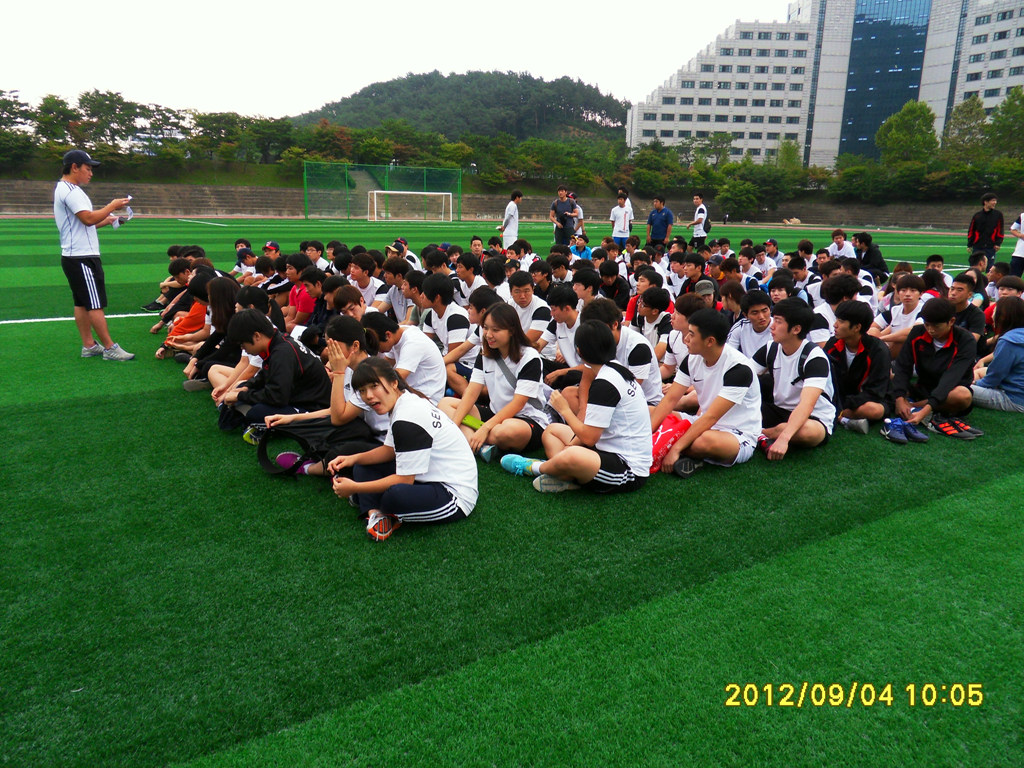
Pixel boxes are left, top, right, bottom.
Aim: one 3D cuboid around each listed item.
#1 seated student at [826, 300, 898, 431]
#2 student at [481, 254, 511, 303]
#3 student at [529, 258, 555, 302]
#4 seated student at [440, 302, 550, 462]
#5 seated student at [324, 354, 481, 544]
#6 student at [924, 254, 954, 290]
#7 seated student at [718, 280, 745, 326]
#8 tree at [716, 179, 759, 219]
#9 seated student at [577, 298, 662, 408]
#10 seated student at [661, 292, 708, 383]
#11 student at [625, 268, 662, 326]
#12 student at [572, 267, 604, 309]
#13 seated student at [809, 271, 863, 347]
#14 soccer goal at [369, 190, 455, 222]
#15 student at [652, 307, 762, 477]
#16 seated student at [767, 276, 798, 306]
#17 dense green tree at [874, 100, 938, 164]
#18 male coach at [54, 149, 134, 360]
[{"bbox_3d":[2.444,-0.196,5.093,0.680,0.840,0.640,-11,19,-40],"label":"seated student"},{"bbox_3d":[-0.217,-0.750,6.768,0.660,0.860,0.560,6,15,20],"label":"student"},{"bbox_3d":[0.196,-0.802,7.124,0.660,0.860,0.580,-6,15,-25],"label":"student"},{"bbox_3d":[-0.099,-0.072,4.362,0.640,0.870,0.650,12,18,39],"label":"seated student"},{"bbox_3d":[-0.489,0.220,3.211,0.650,0.750,0.620,2,14,6],"label":"seated student"},{"bbox_3d":[5.621,-1.205,9.240,0.650,0.900,0.700,6,15,19],"label":"student"},{"bbox_3d":[1.636,-0.396,5.629,0.660,0.840,0.550,-4,15,-21],"label":"seated student"},{"bbox_3d":[28.267,-23.128,89.000,5.300,5.300,5.300,1,14,0],"label":"tree"},{"bbox_3d":[0.613,-0.142,4.456,0.680,0.820,0.560,1,14,-2],"label":"seated student"},{"bbox_3d":[1.113,-0.191,4.671,0.680,0.830,0.580,-9,17,-36],"label":"seated student"},{"bbox_3d":[1.150,-0.589,6.343,0.660,0.854,0.580,-7,16,-28],"label":"student"},{"bbox_3d":[0.563,-0.587,6.190,0.680,0.850,0.560,-3,14,-16],"label":"student"},{"bbox_3d":[3.089,-0.523,6.328,0.650,0.900,0.700,-10,18,-39],"label":"seated student"},{"bbox_3d":[-9.240,-16.101,64.724,7.500,2.530,1.800,-7,16,-30],"label":"soccer goal"},{"bbox_3d":[1.101,-0.030,4.254,0.720,0.880,0.660,-8,16,-31],"label":"student"},{"bbox_3d":[2.215,-0.497,6.086,0.660,0.832,0.580,-11,18,-40],"label":"seated student"},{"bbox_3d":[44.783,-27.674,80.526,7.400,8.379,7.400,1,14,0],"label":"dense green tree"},{"bbox_3d":[-3.568,-1.083,6.067,0.580,1.720,0.480,-8,16,-32],"label":"male coach"}]

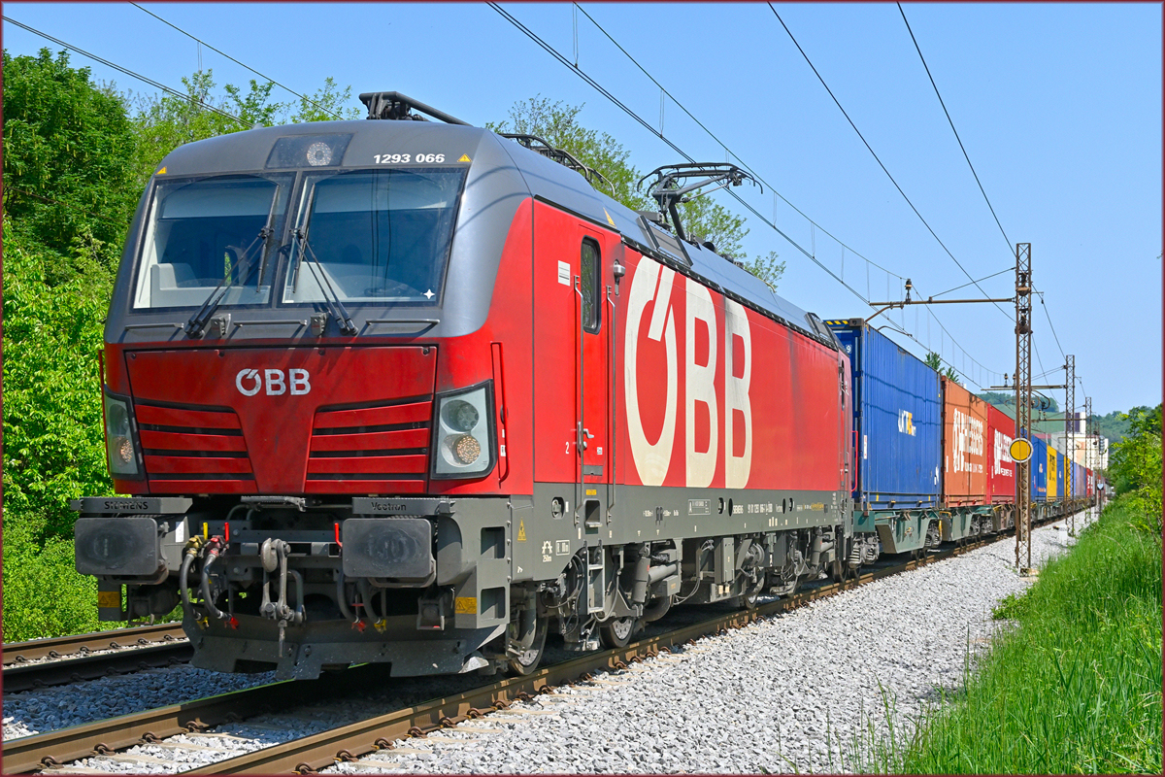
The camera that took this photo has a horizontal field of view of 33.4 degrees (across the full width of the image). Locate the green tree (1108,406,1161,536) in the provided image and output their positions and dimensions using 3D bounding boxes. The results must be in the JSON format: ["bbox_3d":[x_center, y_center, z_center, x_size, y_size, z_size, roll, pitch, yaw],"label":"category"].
[{"bbox_3d":[13.200,2.050,45.000,2.300,3.400,2.300,0,-3,16],"label":"green tree"}]

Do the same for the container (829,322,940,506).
[{"bbox_3d":[4.845,0.790,36.320,2.500,2.896,13.700,0,-3,16],"label":"container"}]

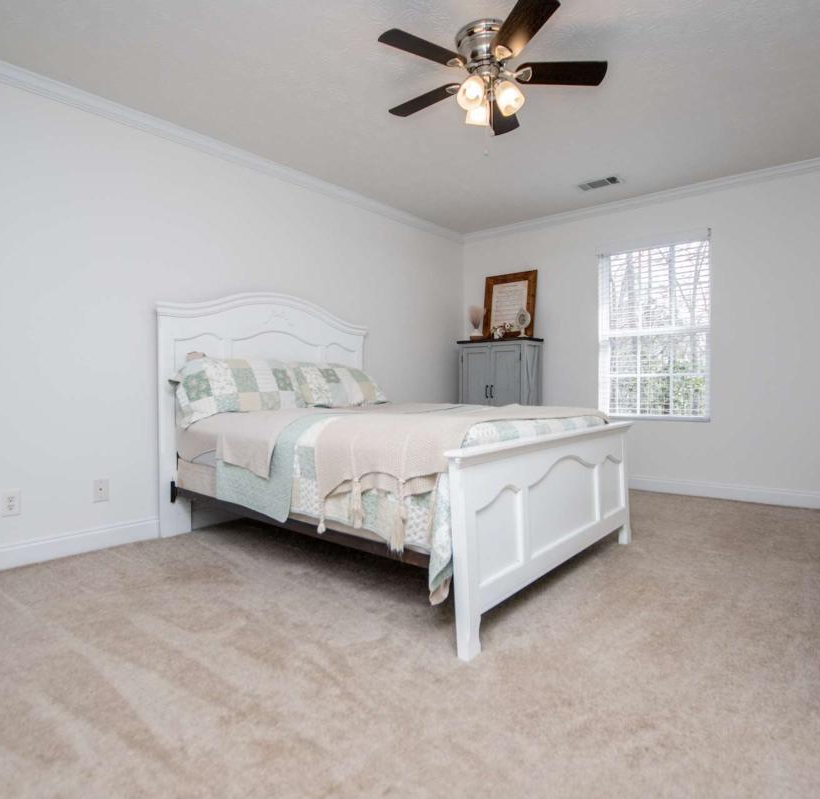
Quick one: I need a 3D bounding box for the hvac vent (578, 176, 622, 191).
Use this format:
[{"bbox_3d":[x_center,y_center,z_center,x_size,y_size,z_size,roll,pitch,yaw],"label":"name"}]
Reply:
[{"bbox_3d":[1.484,-1.677,3.906,0.310,0.020,0.150,1,2,37],"label":"hvac vent"}]

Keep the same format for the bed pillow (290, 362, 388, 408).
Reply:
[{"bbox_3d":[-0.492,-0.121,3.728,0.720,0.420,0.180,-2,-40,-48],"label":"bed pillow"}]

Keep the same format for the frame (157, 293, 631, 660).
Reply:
[{"bbox_3d":[-0.131,0.043,2.876,2.197,1.553,1.709,1,2,42],"label":"frame"}]

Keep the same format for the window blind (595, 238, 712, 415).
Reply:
[{"bbox_3d":[2.020,-0.586,4.197,0.868,1.500,0.060,1,2,37],"label":"window blind"}]

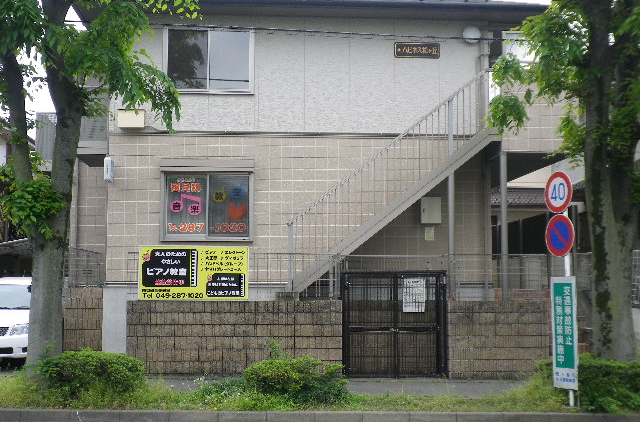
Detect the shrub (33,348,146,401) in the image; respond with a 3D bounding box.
[{"bbox_3d":[-2.975,2.195,11.477,1.400,0.640,1.000,0,-5,-2],"label":"shrub"}]

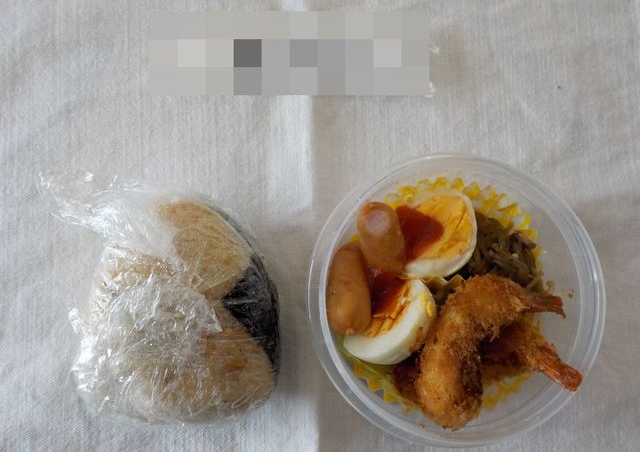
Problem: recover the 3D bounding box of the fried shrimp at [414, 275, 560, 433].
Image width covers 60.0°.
[{"bbox_3d":[0.069,0.050,0.240,0.079,0.028,0.047,-45,85,-5],"label":"fried shrimp"}]

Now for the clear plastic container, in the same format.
[{"bbox_3d":[0.062,0.032,0.258,0.135,0.038,0.135,0,83,0],"label":"clear plastic container"}]

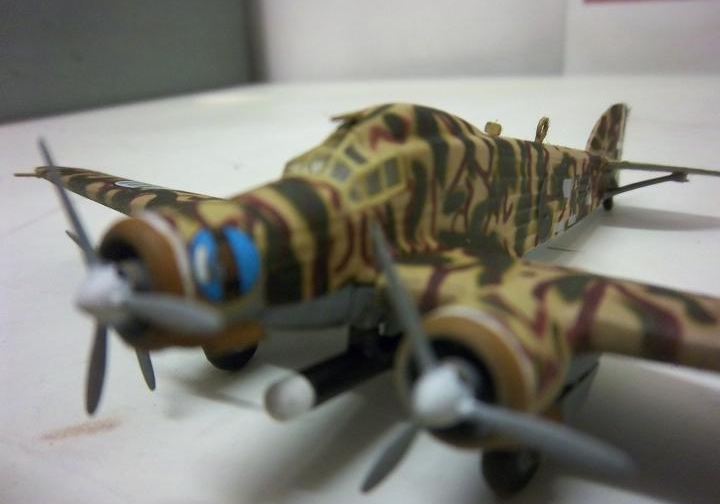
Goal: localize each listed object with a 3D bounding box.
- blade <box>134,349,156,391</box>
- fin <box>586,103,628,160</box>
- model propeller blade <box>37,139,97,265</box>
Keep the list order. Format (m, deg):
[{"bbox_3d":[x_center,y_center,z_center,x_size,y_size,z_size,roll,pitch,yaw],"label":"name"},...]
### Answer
[{"bbox_3d":[-0.042,0.018,0.111,0.003,0.017,0.002,-8,7,29],"label":"blade"},{"bbox_3d":[0.092,-0.044,0.216,0.004,0.021,0.043,12,19,37],"label":"fin"},{"bbox_3d":[-0.037,-0.007,0.072,0.002,0.017,0.003,-21,-10,-38],"label":"model propeller blade"}]

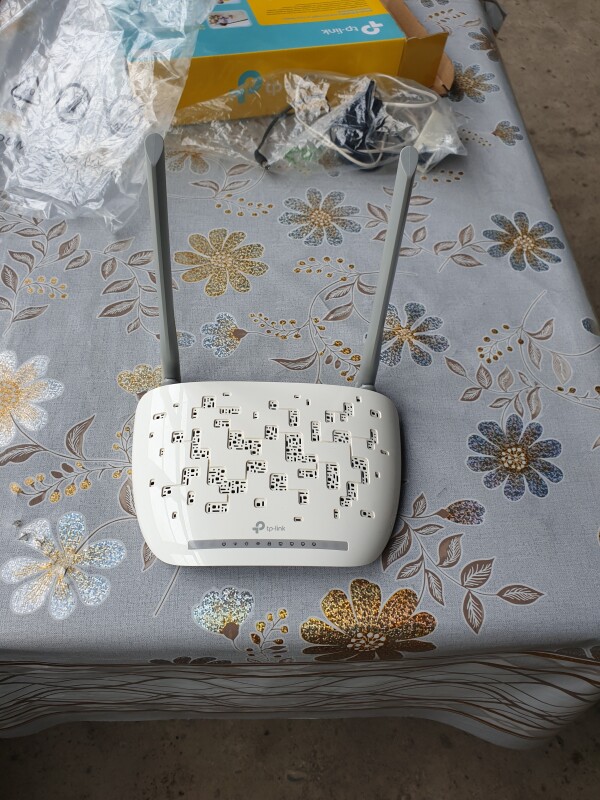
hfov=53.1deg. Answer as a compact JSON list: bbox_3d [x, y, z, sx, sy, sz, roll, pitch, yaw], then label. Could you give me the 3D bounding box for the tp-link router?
[{"bbox_3d":[-0.020,-0.018,0.393,0.197,0.188,0.205,1,58,-2],"label":"tp-link router"}]

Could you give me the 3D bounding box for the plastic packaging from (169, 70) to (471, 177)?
[{"bbox_3d":[0.018,-0.305,0.652,0.305,0.053,0.108,-2,58,-3],"label":"plastic packaging"}]

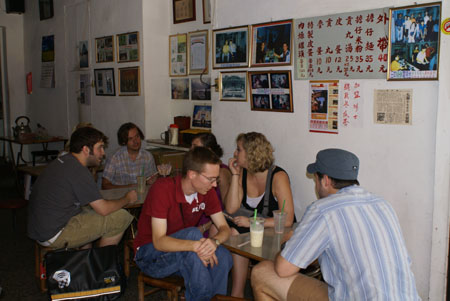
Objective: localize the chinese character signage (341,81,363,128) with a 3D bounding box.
[{"bbox_3d":[0.792,-0.287,3.050,0.006,0.294,0.159,-6,9,-44],"label":"chinese character signage"}]

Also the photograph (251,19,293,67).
[{"bbox_3d":[0.334,-0.749,3.461,0.025,0.307,0.384,-6,9,-44],"label":"photograph"}]

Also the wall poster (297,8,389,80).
[{"bbox_3d":[0.726,-0.651,3.075,0.010,0.411,0.713,-6,9,-44],"label":"wall poster"}]

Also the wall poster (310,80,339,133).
[{"bbox_3d":[0.626,-0.277,3.101,0.215,0.334,0.010,7,12,43],"label":"wall poster"}]

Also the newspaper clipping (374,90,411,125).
[{"bbox_3d":[0.984,-0.255,2.853,0.006,0.208,0.237,-6,9,-44],"label":"newspaper clipping"}]

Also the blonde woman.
[{"bbox_3d":[0.217,0.434,3.070,0.460,1.080,0.580,4,7,30],"label":"blonde woman"}]

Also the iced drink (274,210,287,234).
[{"bbox_3d":[0.339,0.441,3.000,0.086,0.136,0.086,0,6,0],"label":"iced drink"}]

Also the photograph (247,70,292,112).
[{"bbox_3d":[0.336,-0.422,3.496,0.025,0.284,0.398,-6,6,-44],"label":"photograph"}]

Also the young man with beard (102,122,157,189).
[{"bbox_3d":[-0.848,0.290,4.380,0.500,1.060,0.660,-1,6,-6],"label":"young man with beard"}]

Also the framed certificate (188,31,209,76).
[{"bbox_3d":[-0.231,-0.885,4.446,0.025,0.385,0.271,-6,9,-44],"label":"framed certificate"}]

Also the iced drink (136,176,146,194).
[{"bbox_3d":[-0.719,0.303,4.200,0.085,0.140,0.085,0,6,0],"label":"iced drink"}]

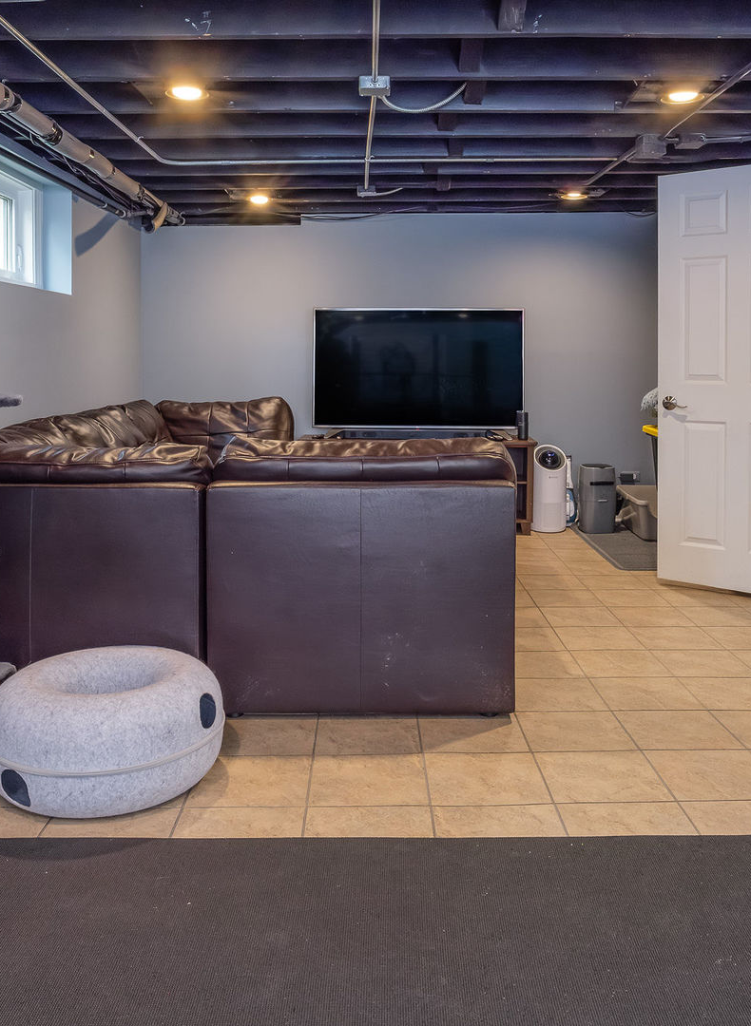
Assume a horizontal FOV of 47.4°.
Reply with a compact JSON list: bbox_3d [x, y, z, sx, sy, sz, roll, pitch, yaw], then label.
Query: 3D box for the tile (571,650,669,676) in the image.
[{"bbox_3d":[0.915,0.569,3.207,0.307,0.010,0.300,0,10,0],"label":"tile"}]

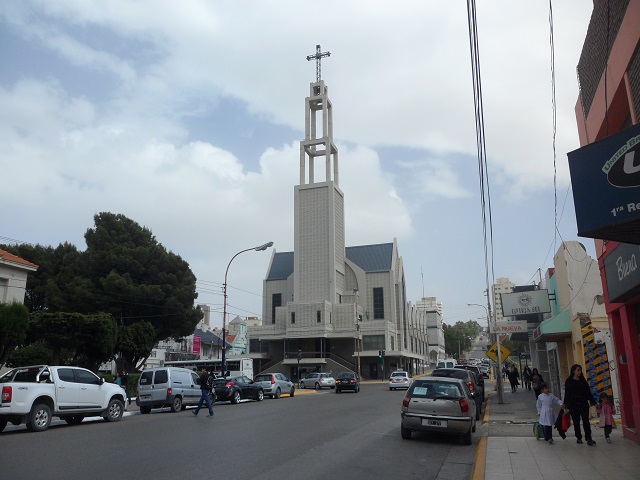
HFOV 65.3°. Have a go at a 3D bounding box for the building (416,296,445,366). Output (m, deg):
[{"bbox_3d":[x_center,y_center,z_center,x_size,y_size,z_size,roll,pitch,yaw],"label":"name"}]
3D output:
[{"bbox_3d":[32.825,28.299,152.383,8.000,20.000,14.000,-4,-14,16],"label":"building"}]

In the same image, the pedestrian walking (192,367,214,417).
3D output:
[{"bbox_3d":[-4.311,5.673,18.659,0.680,1.750,0.500,-3,-14,10],"label":"pedestrian walking"}]

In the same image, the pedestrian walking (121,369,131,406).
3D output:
[{"bbox_3d":[-9.037,6.879,23.345,0.520,1.630,0.450,-5,-15,18],"label":"pedestrian walking"}]

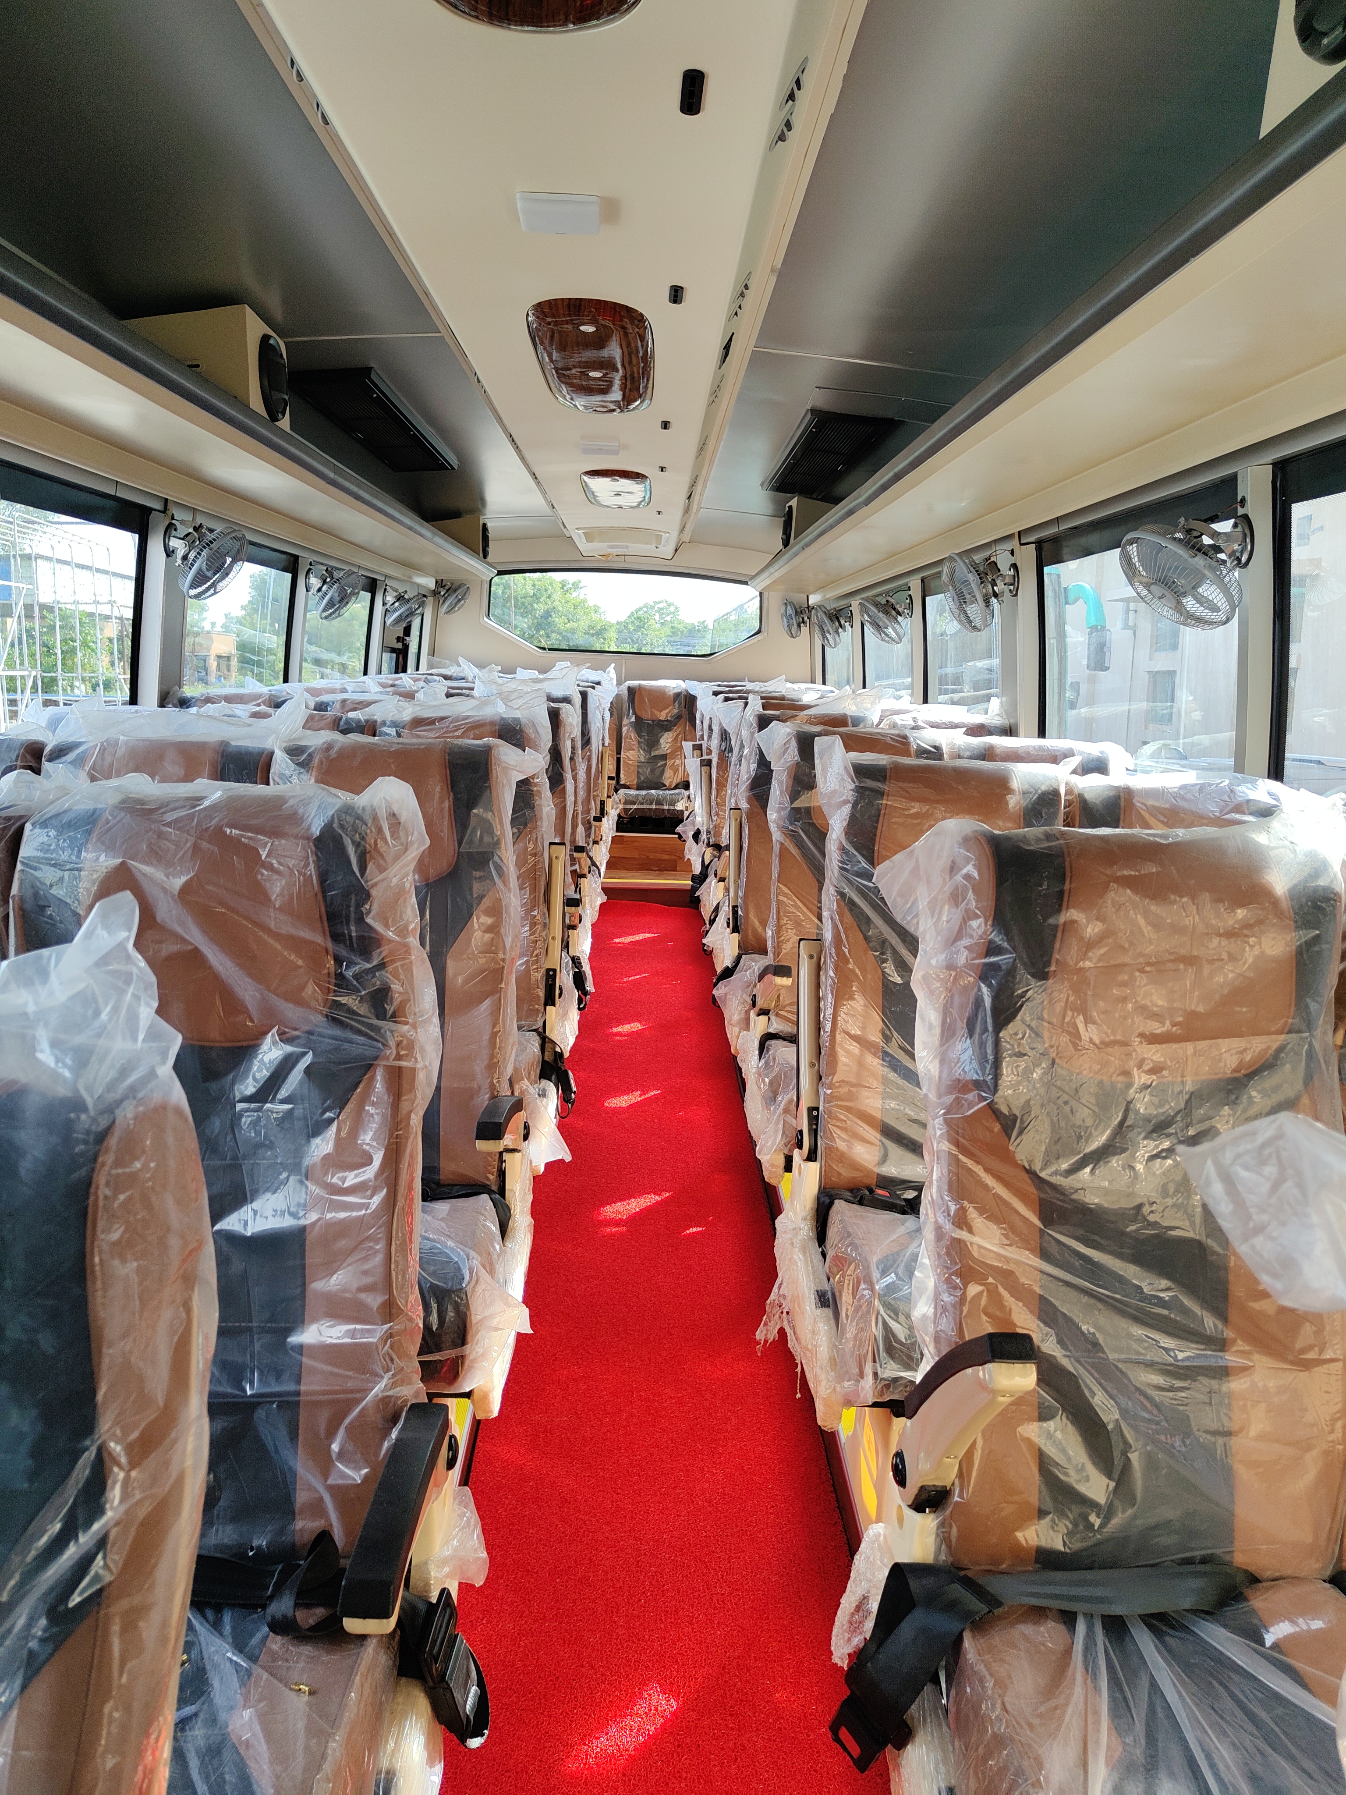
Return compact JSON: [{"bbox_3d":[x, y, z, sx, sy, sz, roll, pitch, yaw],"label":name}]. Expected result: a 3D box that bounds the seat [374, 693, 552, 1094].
[{"bbox_3d":[-0.515,0.152,2.745,0.430,1.040,0.720,1,11,-1],"label":"seat"}]

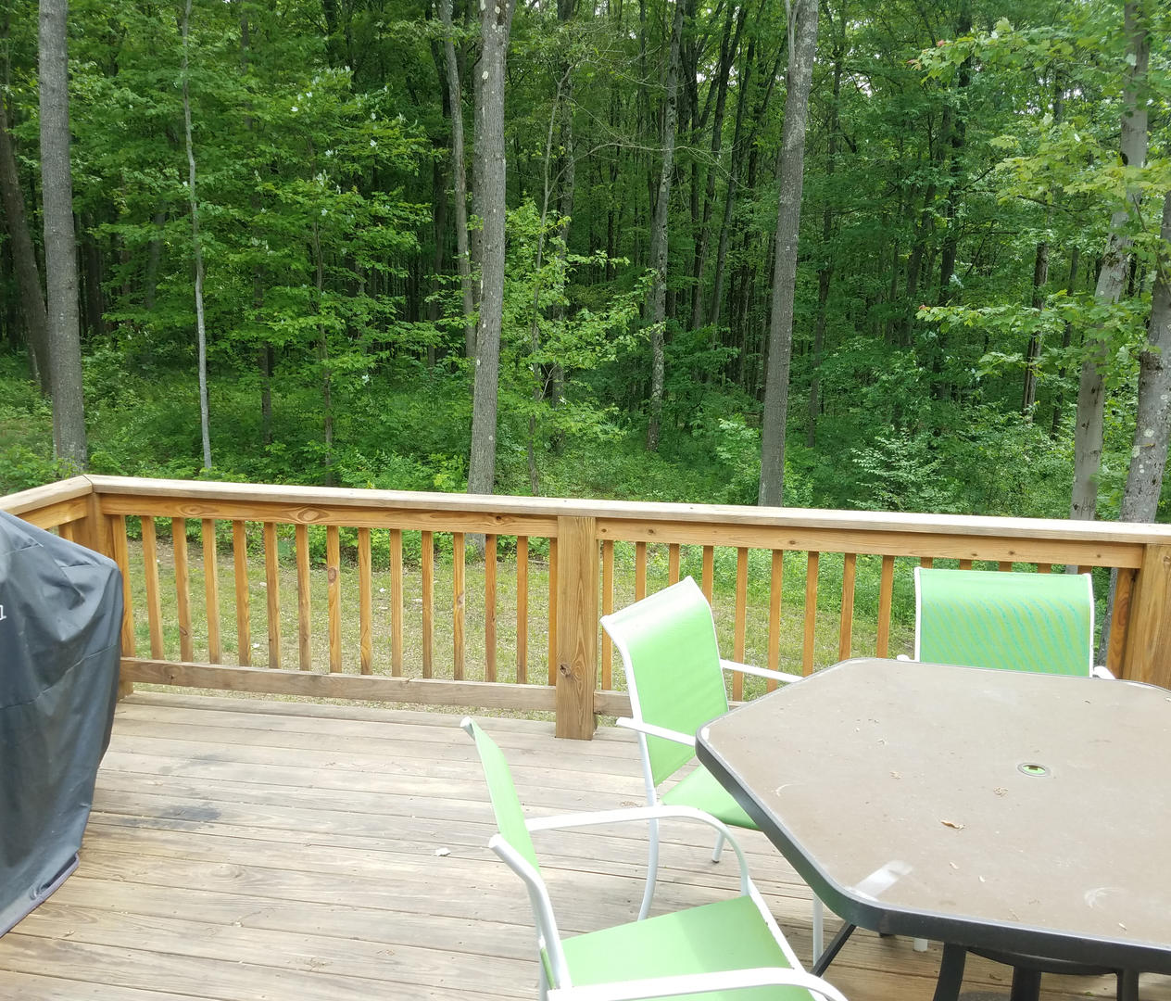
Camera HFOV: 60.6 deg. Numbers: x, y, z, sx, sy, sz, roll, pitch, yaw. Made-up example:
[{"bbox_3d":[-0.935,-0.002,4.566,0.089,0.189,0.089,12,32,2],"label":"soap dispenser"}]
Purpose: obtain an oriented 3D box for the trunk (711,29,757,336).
[{"bbox_3d":[4.022,-8.454,27.183,0.260,8.114,0.240,7,10,6],"label":"trunk"}]

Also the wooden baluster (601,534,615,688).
[{"bbox_3d":[0.089,0.437,3.829,0.038,0.630,0.038,2,10,9],"label":"wooden baluster"}]

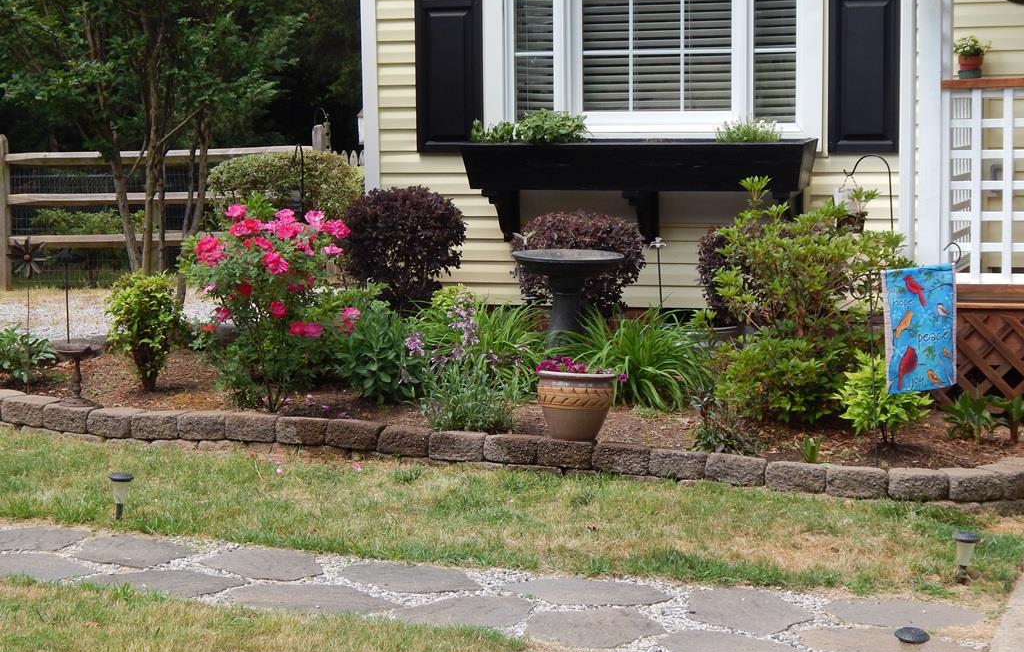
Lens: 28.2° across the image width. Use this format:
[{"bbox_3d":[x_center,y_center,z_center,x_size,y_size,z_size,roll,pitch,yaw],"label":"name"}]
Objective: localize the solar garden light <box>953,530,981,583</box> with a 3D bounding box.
[{"bbox_3d":[1.389,0.706,6.240,0.087,0.163,0.087,-1,6,0],"label":"solar garden light"}]

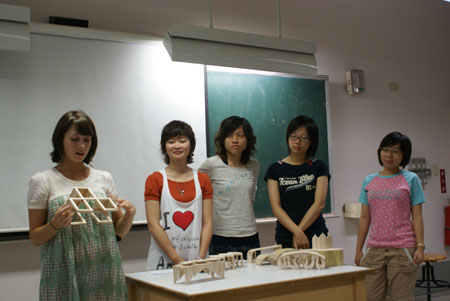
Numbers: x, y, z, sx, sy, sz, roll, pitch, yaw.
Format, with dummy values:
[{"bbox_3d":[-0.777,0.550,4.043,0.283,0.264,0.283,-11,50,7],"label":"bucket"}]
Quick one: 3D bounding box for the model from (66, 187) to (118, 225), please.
[{"bbox_3d":[-0.570,0.236,2.420,0.215,0.160,0.110,-1,-4,-10],"label":"model"}]

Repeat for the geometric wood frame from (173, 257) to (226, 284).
[{"bbox_3d":[-0.116,0.585,2.697,0.260,0.082,0.070,1,-5,-38],"label":"geometric wood frame"}]

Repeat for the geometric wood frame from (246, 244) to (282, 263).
[{"bbox_3d":[0.237,0.626,3.395,0.050,0.073,0.320,-5,-5,40],"label":"geometric wood frame"}]

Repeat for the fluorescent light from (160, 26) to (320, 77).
[{"bbox_3d":[0.136,-0.710,4.164,1.230,0.250,0.170,1,-5,-30],"label":"fluorescent light"}]

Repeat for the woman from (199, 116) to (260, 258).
[{"bbox_3d":[0.047,0.610,3.424,0.400,1.639,0.280,-1,-4,-6],"label":"woman"}]

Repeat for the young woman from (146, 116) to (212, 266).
[{"bbox_3d":[-0.267,0.626,3.265,0.410,1.605,0.320,-1,-4,-12],"label":"young woman"}]

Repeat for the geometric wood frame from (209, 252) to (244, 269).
[{"bbox_3d":[0.008,0.610,3.086,0.090,0.076,0.185,-5,-5,37],"label":"geometric wood frame"}]

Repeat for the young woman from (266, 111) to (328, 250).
[{"bbox_3d":[0.473,0.599,3.494,0.410,1.645,0.300,-2,-4,2],"label":"young woman"}]

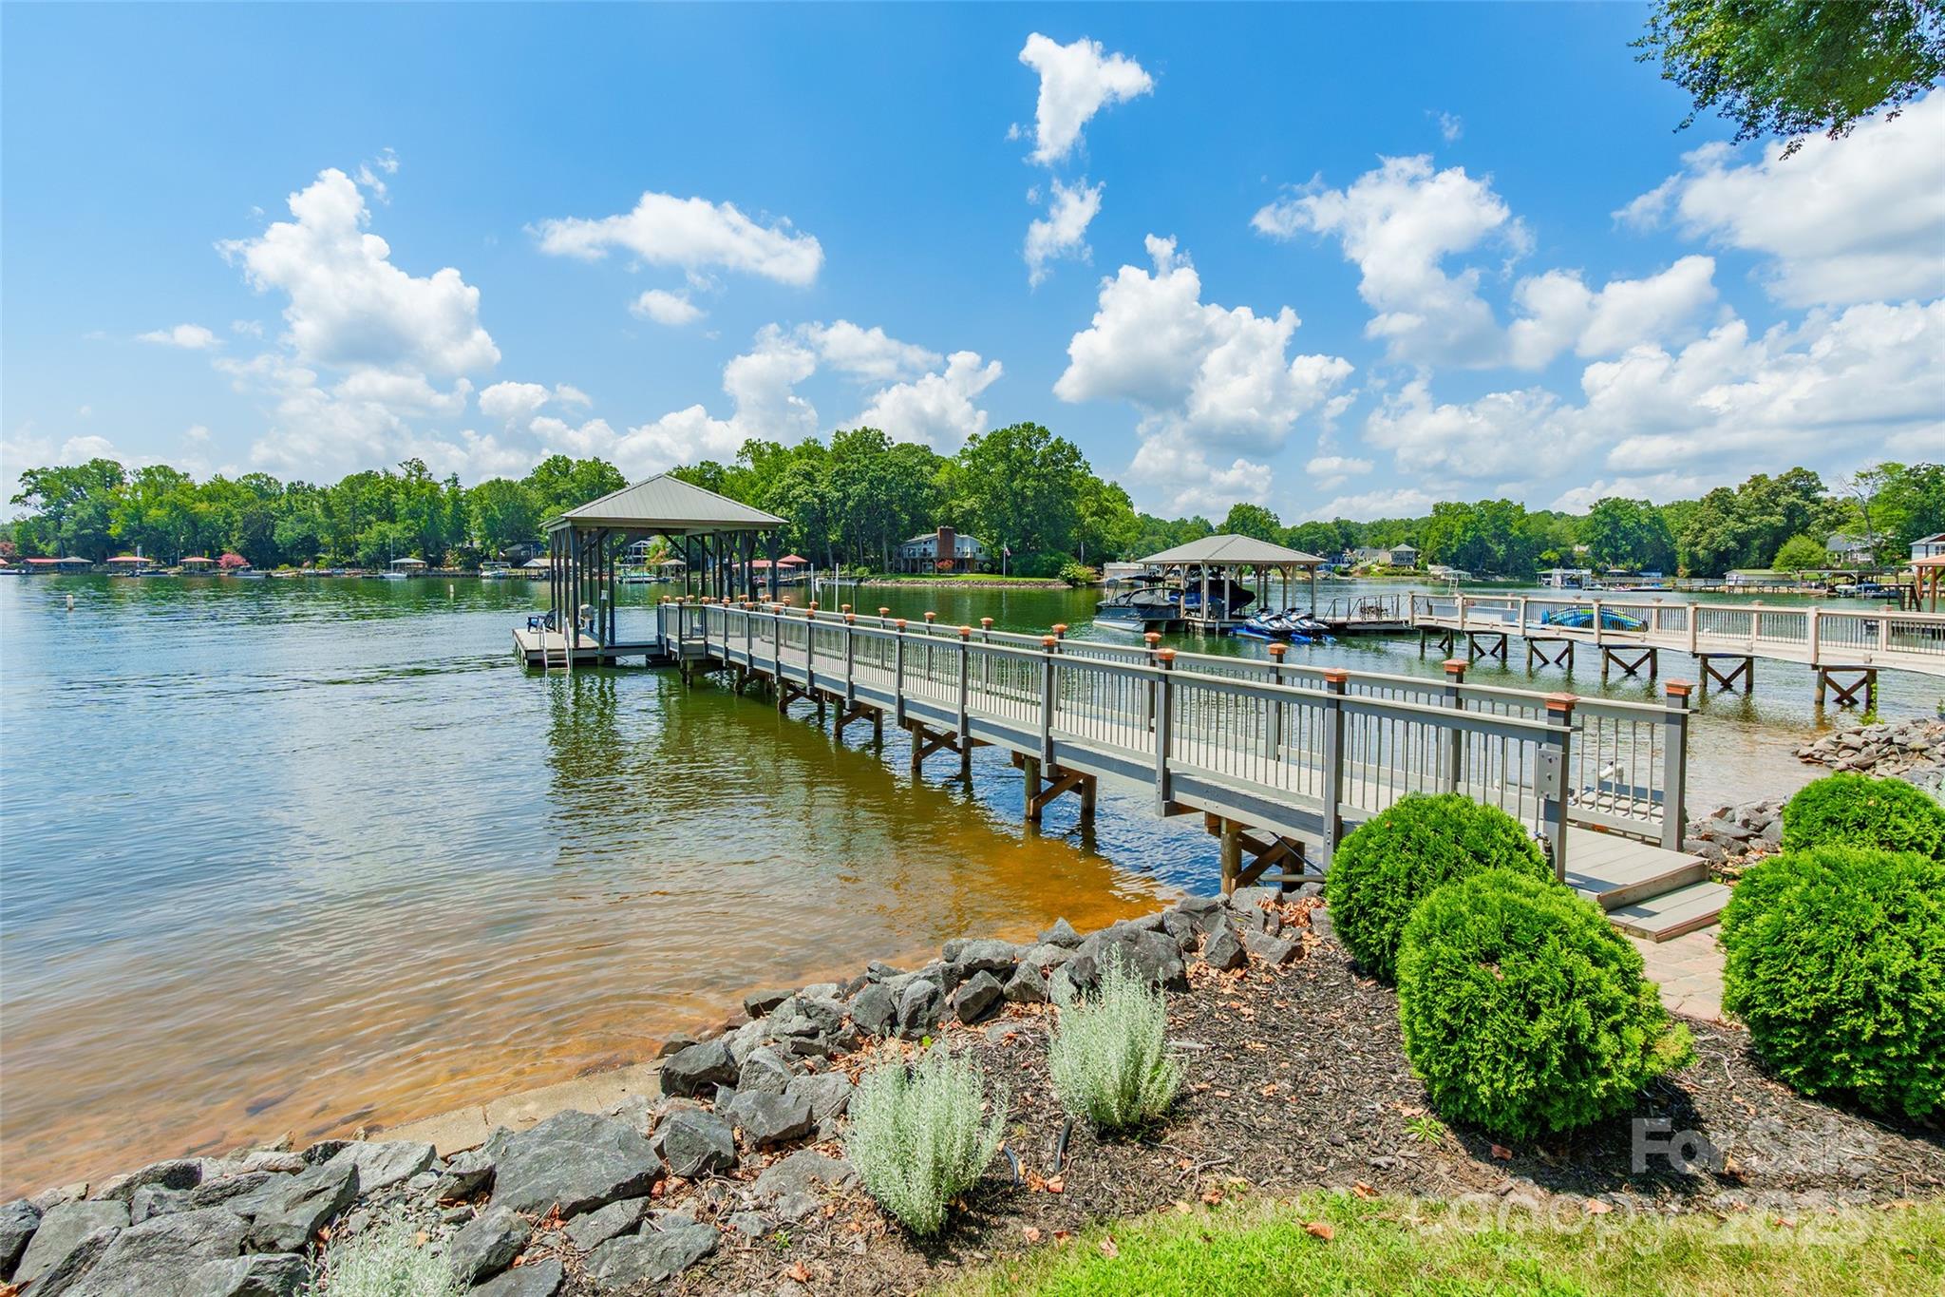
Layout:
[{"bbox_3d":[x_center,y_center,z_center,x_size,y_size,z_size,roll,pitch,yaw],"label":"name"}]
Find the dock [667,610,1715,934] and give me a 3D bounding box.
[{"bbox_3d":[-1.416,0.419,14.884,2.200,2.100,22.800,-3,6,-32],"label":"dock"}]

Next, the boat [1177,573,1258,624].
[{"bbox_3d":[12.100,-2.680,43.544,2.450,2.350,6.400,-1,6,-13],"label":"boat"}]

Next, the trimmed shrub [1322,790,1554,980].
[{"bbox_3d":[2.450,1.259,4.593,1.060,0.970,1.050,0,6,0],"label":"trimmed shrub"}]

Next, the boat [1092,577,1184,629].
[{"bbox_3d":[8.555,-2.350,42.730,2.600,2.650,7.400,-1,6,-9],"label":"boat"}]

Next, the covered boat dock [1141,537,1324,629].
[{"bbox_3d":[12.994,-3.486,44.349,6.150,4.500,8.500,-1,6,-9],"label":"covered boat dock"}]

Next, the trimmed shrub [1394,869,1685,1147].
[{"bbox_3d":[2.170,1.348,3.406,0.970,0.940,0.950,0,6,0],"label":"trimmed shrub"}]

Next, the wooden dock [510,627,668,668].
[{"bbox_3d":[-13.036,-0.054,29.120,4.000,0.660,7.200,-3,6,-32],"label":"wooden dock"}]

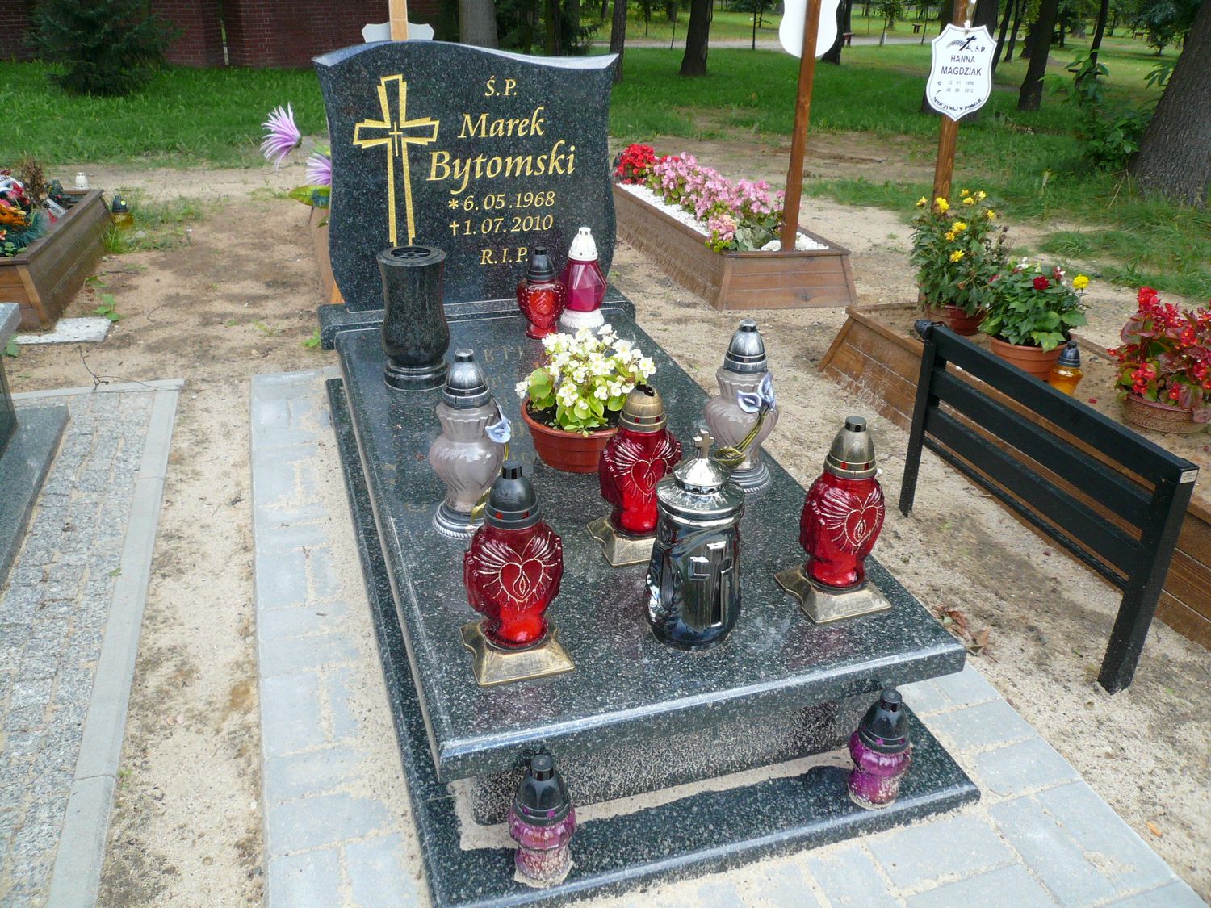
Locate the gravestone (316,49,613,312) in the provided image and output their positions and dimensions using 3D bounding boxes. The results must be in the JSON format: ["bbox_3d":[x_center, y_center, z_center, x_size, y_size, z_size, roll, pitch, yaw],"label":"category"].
[{"bbox_3d":[-0.345,-0.744,2.644,0.800,0.678,0.075,-7,28,-17],"label":"gravestone"}]

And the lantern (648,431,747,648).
[{"bbox_3d":[0.143,0.120,1.447,0.147,0.337,0.145,2,27,-1],"label":"lantern"}]

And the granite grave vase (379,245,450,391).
[{"bbox_3d":[-0.452,-0.317,2.302,0.160,0.300,0.160,-7,28,-17],"label":"granite grave vase"}]

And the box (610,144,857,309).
[{"bbox_3d":[0.451,-1.053,4.348,0.560,0.320,1.580,-6,28,-15],"label":"box"}]

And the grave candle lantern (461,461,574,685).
[{"bbox_3d":[-0.127,0.147,1.382,0.142,0.315,0.138,-7,28,-17],"label":"grave candle lantern"}]

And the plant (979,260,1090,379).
[{"bbox_3d":[1.162,-0.358,2.647,0.300,0.311,0.280,12,28,18],"label":"plant"}]

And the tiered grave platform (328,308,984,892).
[{"bbox_3d":[-0.102,0.066,2.148,0.860,0.280,1.880,-7,28,-17],"label":"tiered grave platform"}]

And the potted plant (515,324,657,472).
[{"bbox_3d":[-0.040,-0.112,1.984,0.275,0.250,0.265,2,27,-1],"label":"potted plant"}]

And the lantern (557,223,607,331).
[{"bbox_3d":[-0.057,-0.479,2.641,0.130,0.265,0.120,-7,28,-17],"label":"lantern"}]

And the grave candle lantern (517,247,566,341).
[{"bbox_3d":[-0.167,-0.431,2.579,0.137,0.229,0.105,-3,27,-11],"label":"grave candle lantern"}]

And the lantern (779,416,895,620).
[{"bbox_3d":[0.383,0.089,1.553,0.146,0.313,0.146,-8,29,-20],"label":"lantern"}]

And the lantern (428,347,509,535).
[{"bbox_3d":[-0.246,-0.023,1.710,0.138,0.327,0.136,2,27,-1],"label":"lantern"}]

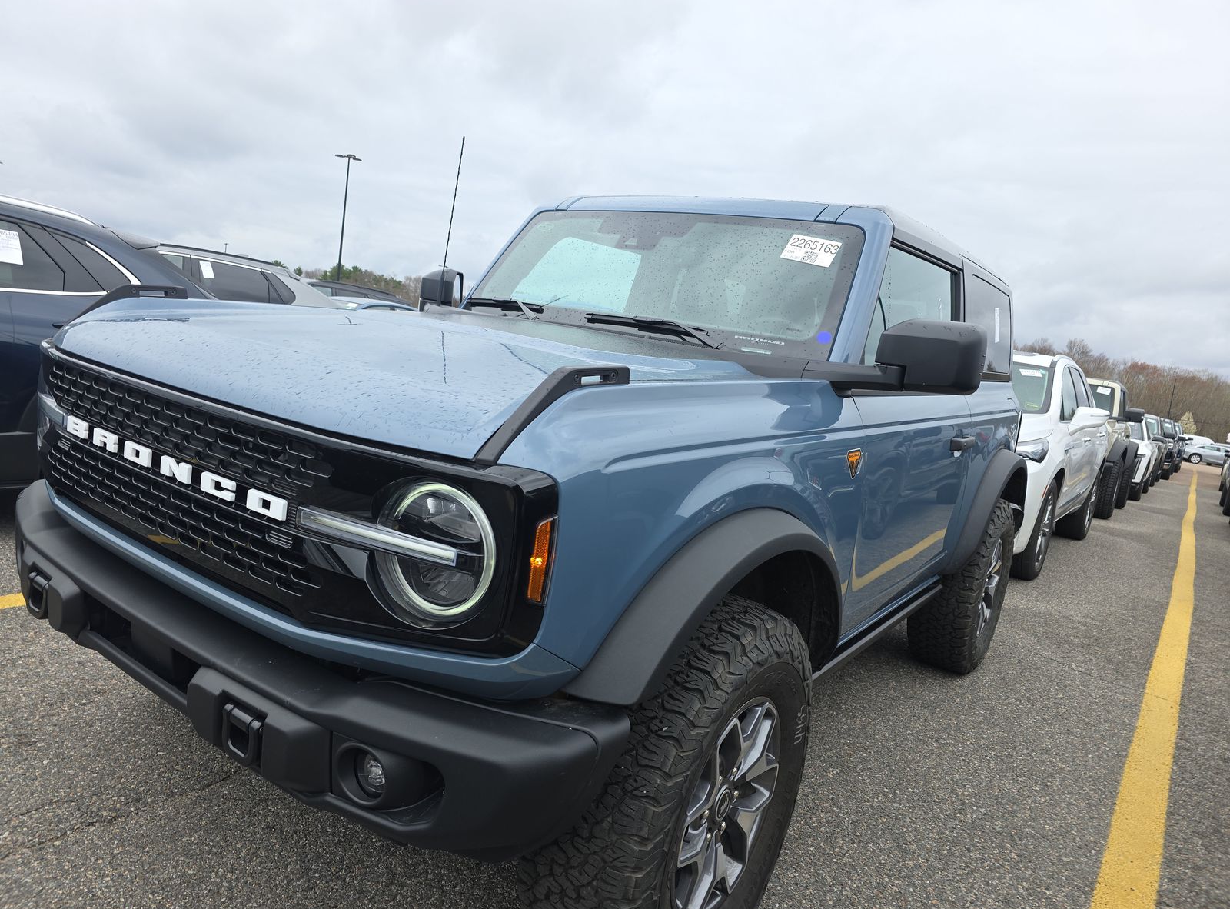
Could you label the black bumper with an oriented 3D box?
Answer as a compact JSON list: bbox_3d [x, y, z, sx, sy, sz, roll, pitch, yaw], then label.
[{"bbox_3d":[-0.832,0.325,1.633,1.870,0.300,0.350,14,10,34],"label":"black bumper"}]

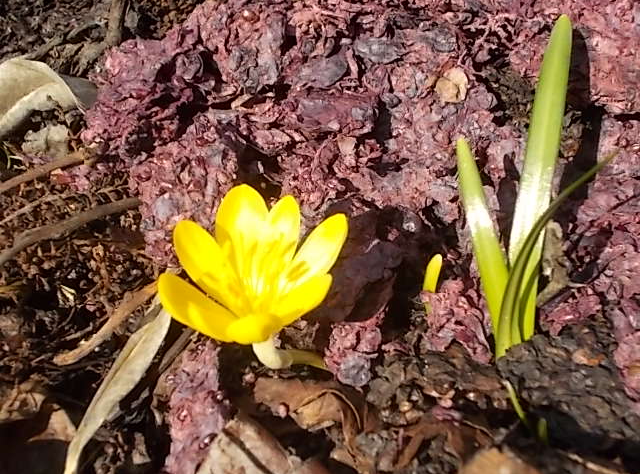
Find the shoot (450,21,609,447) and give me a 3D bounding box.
[{"bbox_3d":[0.054,0.002,0.237,0.039,0.112,0.042,0,48,0],"label":"shoot"}]

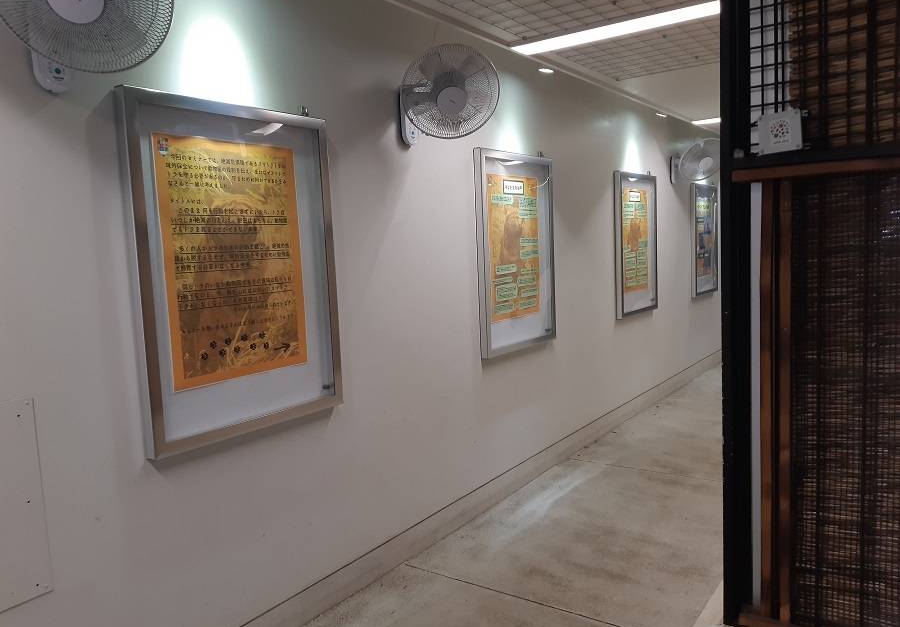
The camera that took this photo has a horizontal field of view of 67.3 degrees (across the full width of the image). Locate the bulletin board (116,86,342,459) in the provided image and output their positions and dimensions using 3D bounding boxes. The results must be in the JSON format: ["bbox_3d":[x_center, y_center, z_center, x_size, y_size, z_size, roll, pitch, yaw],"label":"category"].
[{"bbox_3d":[-0.745,-0.155,2.473,0.050,1.171,0.848,2,7,35],"label":"bulletin board"}]

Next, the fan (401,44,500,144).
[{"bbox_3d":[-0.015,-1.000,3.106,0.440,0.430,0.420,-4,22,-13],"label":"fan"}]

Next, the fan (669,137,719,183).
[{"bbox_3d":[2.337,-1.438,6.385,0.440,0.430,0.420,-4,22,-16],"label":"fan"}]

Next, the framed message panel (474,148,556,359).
[{"bbox_3d":[0.418,-0.368,4.094,0.050,1.171,0.848,2,7,35],"label":"framed message panel"}]

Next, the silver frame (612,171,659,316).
[{"bbox_3d":[1.591,-0.582,5.729,0.050,1.171,0.848,2,7,35],"label":"silver frame"}]

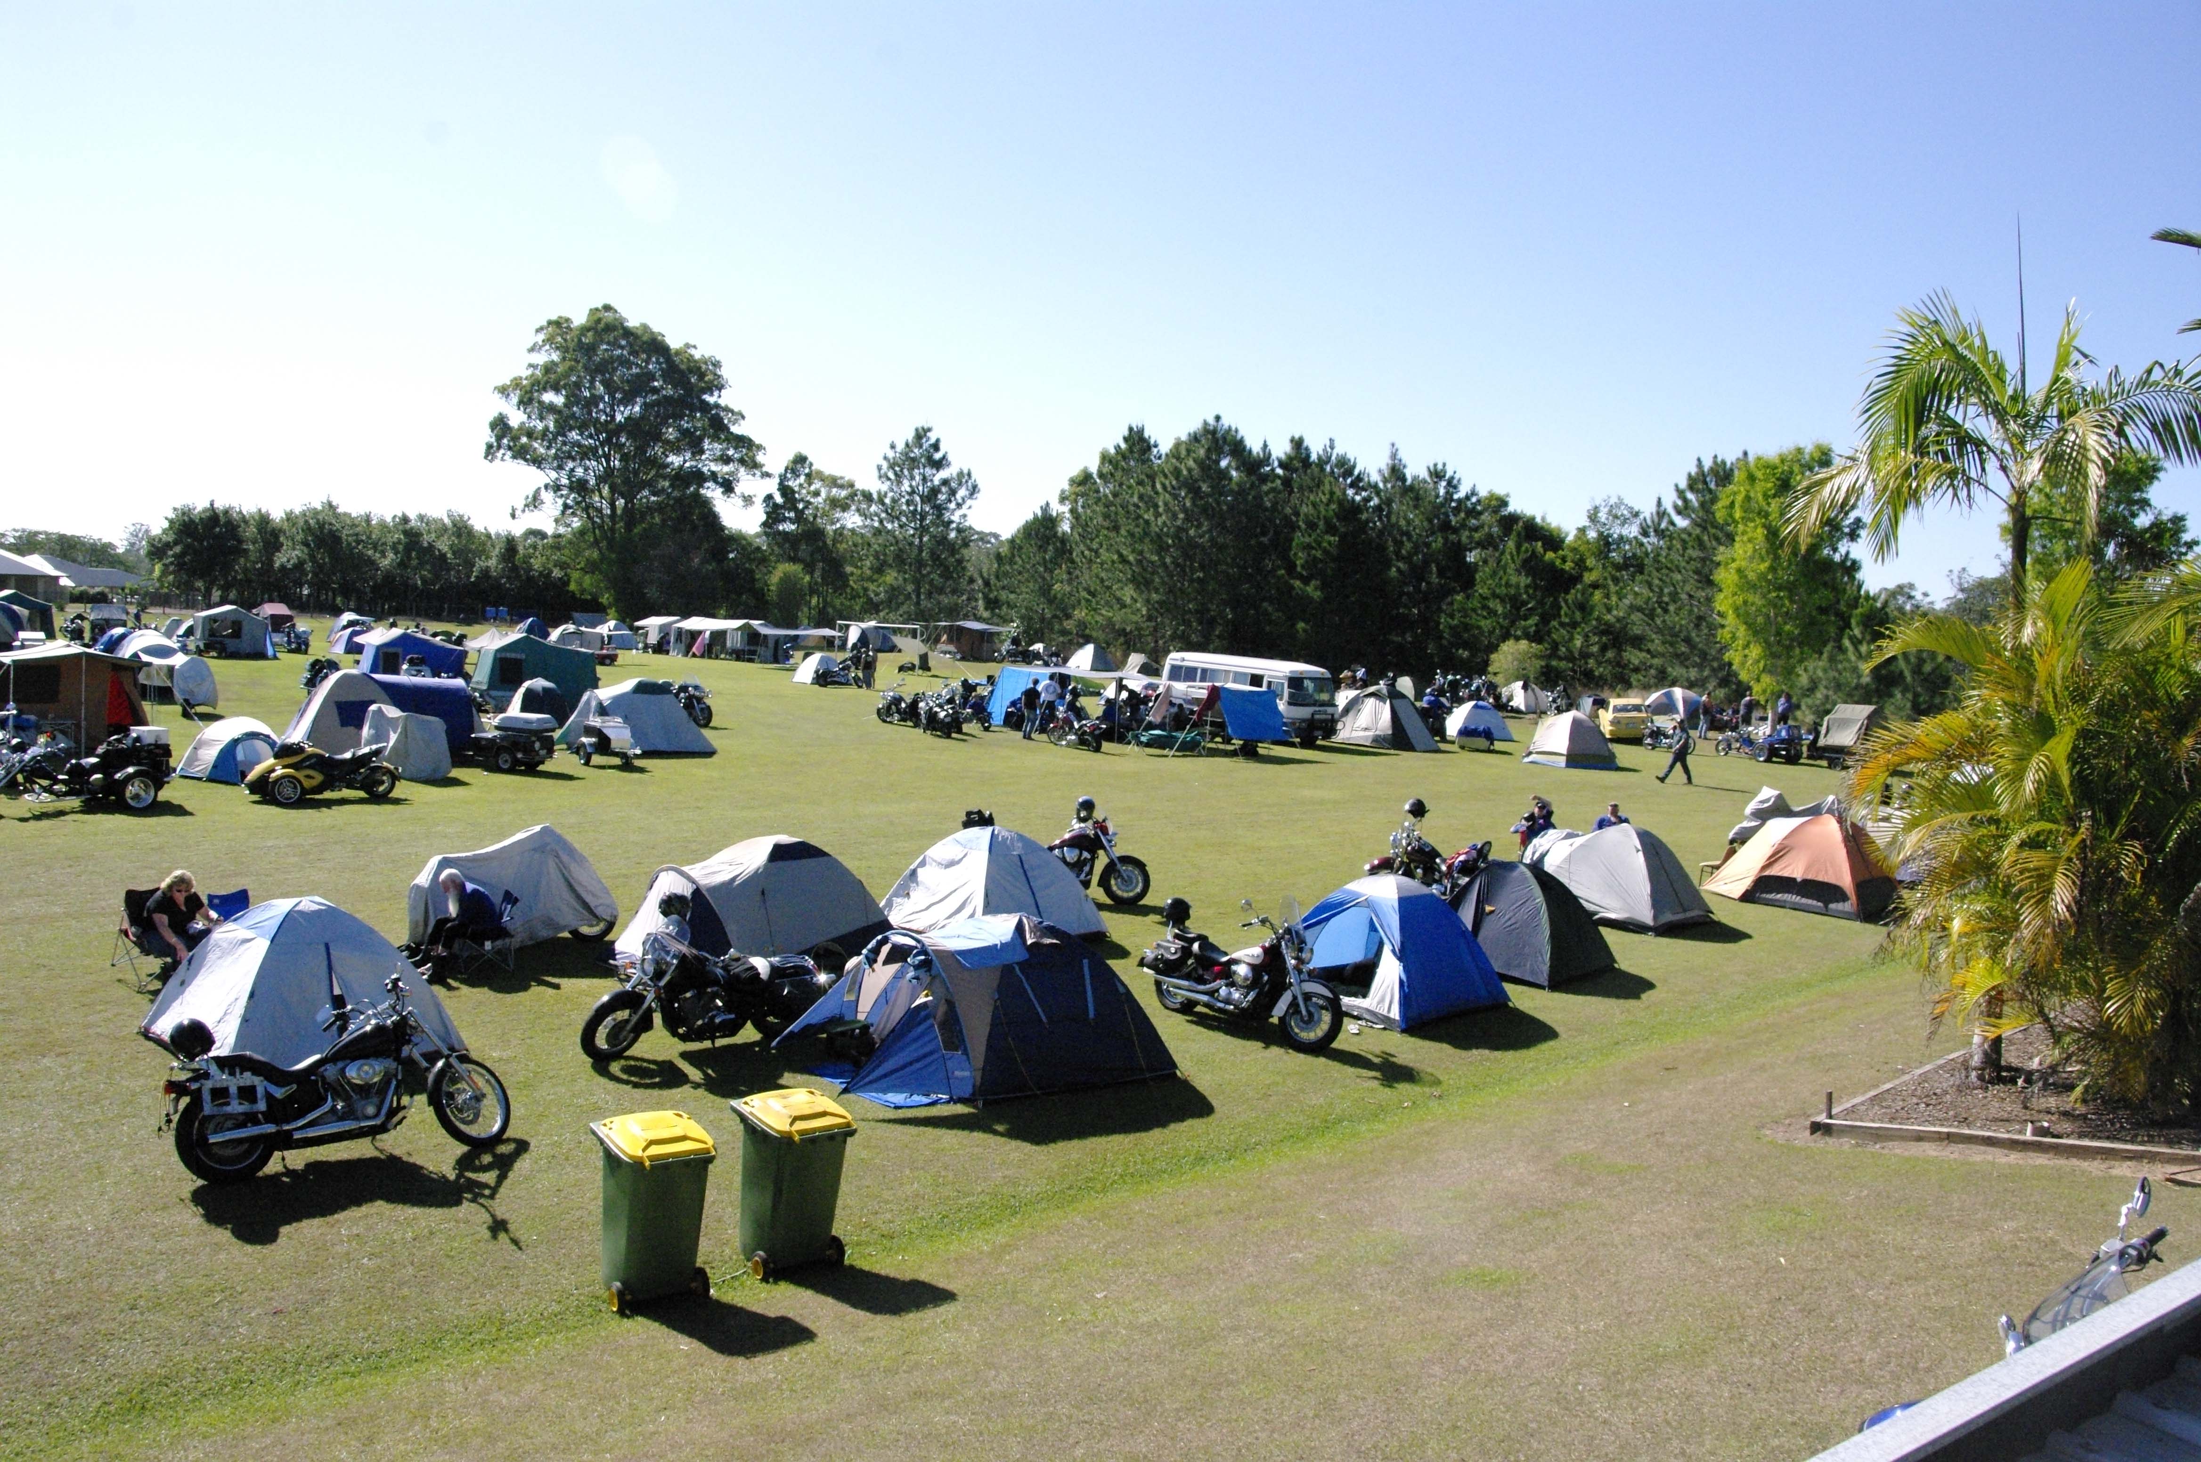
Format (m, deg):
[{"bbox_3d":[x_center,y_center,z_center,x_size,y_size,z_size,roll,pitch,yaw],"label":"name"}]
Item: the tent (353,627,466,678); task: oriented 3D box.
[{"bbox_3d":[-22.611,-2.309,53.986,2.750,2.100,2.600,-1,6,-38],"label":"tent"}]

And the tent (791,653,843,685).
[{"bbox_3d":[-11.187,-2.565,66.634,1.850,1.250,1.850,0,6,-33],"label":"tent"}]

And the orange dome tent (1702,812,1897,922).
[{"bbox_3d":[11.479,2.075,27.017,2.800,1.430,2.000,8,7,44],"label":"orange dome tent"}]

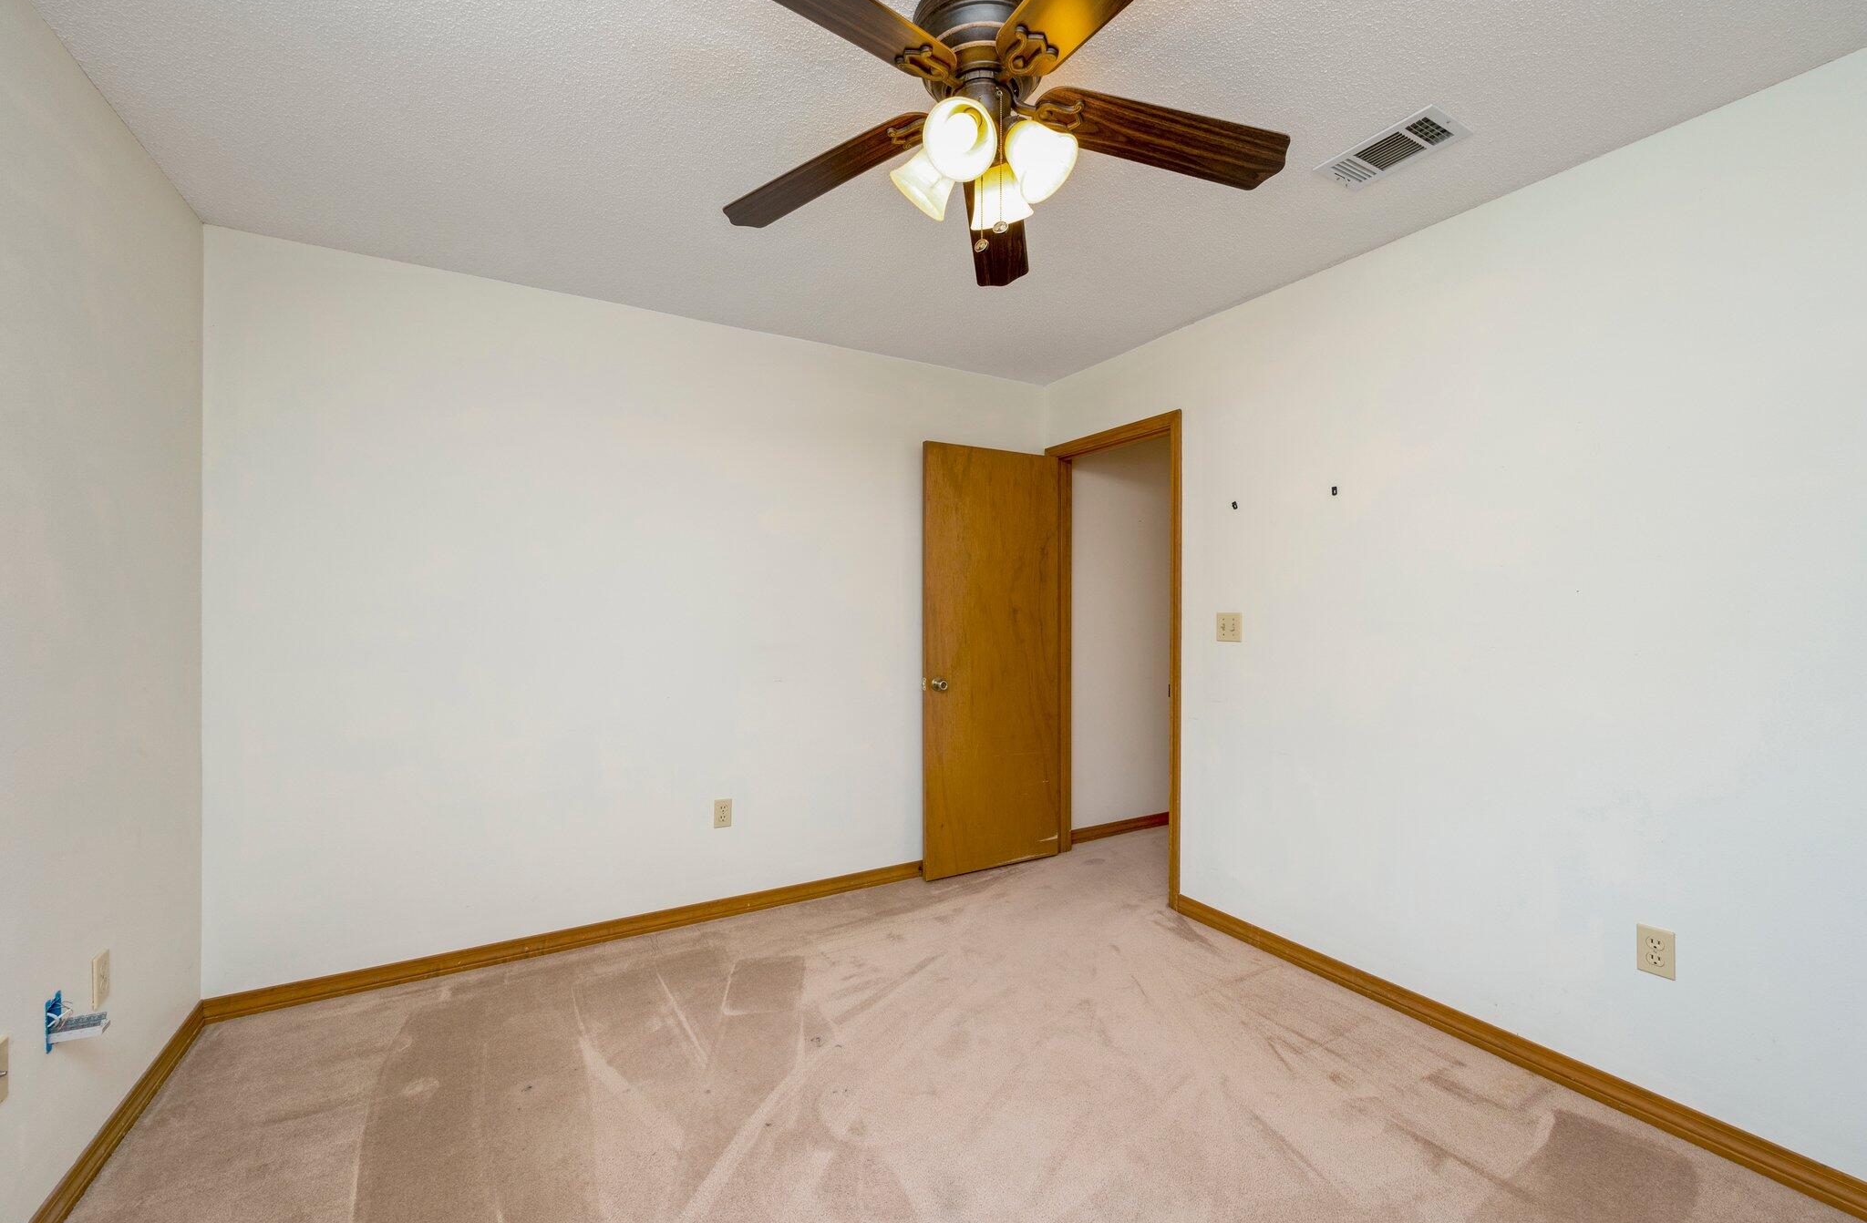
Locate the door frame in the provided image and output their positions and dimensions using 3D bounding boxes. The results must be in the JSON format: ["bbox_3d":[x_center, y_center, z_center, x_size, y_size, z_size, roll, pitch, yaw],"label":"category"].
[{"bbox_3d":[0.867,0.210,3.453,0.130,2.111,0.889,0,0,-30],"label":"door frame"}]

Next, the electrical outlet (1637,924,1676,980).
[{"bbox_3d":[1.773,0.837,1.781,0.009,0.114,0.070,0,0,-30],"label":"electrical outlet"}]

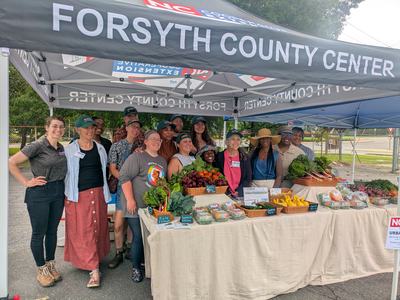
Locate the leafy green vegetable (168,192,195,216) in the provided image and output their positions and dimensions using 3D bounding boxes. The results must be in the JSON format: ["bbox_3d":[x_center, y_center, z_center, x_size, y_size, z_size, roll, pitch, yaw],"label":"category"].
[{"bbox_3d":[-0.173,0.509,2.690,0.220,0.200,0.200,0,1,-20],"label":"leafy green vegetable"}]

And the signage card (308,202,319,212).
[{"bbox_3d":[1.145,0.582,2.910,0.105,0.080,0.025,0,1,-14],"label":"signage card"}]

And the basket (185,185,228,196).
[{"bbox_3d":[0.030,0.389,2.910,0.430,0.090,0.290,0,1,-19],"label":"basket"}]

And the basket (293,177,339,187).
[{"bbox_3d":[1.395,0.386,3.490,0.420,0.090,0.300,0,1,-8],"label":"basket"}]

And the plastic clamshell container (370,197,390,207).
[{"bbox_3d":[2.050,0.580,3.280,0.160,0.085,0.140,0,1,-20],"label":"plastic clamshell container"}]

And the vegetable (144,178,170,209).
[{"bbox_3d":[-0.405,0.414,2.750,0.230,0.260,0.220,0,1,-20],"label":"vegetable"}]

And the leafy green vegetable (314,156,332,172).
[{"bbox_3d":[1.517,0.178,3.570,0.200,0.180,0.200,0,1,-15],"label":"leafy green vegetable"}]

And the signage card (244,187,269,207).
[{"bbox_3d":[0.563,0.475,2.880,0.270,0.210,0.020,0,1,-8],"label":"signage card"}]

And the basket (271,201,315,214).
[{"bbox_3d":[0.924,0.580,2.940,0.410,0.085,0.280,0,1,-20],"label":"basket"}]

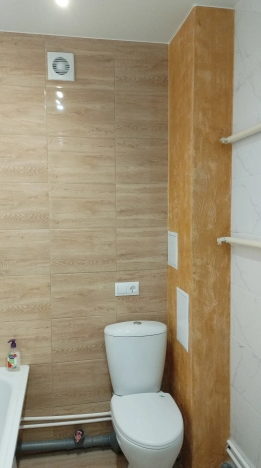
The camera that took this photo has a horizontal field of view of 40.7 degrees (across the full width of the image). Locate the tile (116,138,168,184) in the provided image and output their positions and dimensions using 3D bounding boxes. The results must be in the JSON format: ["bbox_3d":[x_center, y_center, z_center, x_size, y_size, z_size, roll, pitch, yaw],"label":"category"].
[{"bbox_3d":[0.070,-0.445,2.156,0.320,0.270,0.014,-1,4,-10],"label":"tile"}]

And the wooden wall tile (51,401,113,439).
[{"bbox_3d":[-0.280,1.195,2.235,0.401,0.257,0.015,-1,4,-10],"label":"wooden wall tile"}]

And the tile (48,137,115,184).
[{"bbox_3d":[-0.286,-0.438,2.096,0.400,0.270,0.014,-1,4,-10],"label":"tile"}]

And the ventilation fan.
[{"bbox_3d":[-0.399,-0.964,2.022,0.149,0.150,0.033,-1,4,-12],"label":"ventilation fan"}]

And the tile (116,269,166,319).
[{"bbox_3d":[0.076,0.370,2.212,0.320,0.270,0.014,-1,4,-10],"label":"tile"}]

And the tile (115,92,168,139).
[{"bbox_3d":[0.070,-0.723,2.154,0.329,0.273,0.015,-1,4,-10],"label":"tile"}]

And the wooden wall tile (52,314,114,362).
[{"bbox_3d":[-0.278,0.648,2.171,0.400,0.270,0.014,-1,4,-10],"label":"wooden wall tile"}]

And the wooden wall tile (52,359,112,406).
[{"bbox_3d":[-0.281,0.929,2.214,0.401,0.273,0.015,-1,4,-10],"label":"wooden wall tile"}]

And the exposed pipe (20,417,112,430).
[{"bbox_3d":[-0.393,1.166,2.168,0.589,0.024,0.024,-1,4,-10],"label":"exposed pipe"}]

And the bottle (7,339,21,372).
[{"bbox_3d":[-0.676,0.705,2.034,0.074,0.188,0.050,1,4,16],"label":"bottle"}]

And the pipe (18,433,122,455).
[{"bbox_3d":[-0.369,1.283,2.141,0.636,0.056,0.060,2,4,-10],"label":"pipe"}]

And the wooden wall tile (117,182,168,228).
[{"bbox_3d":[0.075,-0.174,2.194,0.335,0.272,0.009,-1,4,-12],"label":"wooden wall tile"}]

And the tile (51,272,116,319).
[{"bbox_3d":[-0.284,0.381,2.172,0.401,0.273,0.015,-1,4,-10],"label":"tile"}]

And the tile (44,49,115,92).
[{"bbox_3d":[-0.293,-0.973,2.067,0.401,0.240,0.015,-1,4,-10],"label":"tile"}]

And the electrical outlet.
[{"bbox_3d":[-0.017,0.349,2.198,0.153,0.081,0.014,-1,4,-12],"label":"electrical outlet"}]

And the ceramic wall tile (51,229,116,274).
[{"bbox_3d":[-0.282,0.105,2.134,0.400,0.270,0.014,-1,4,-10],"label":"ceramic wall tile"}]

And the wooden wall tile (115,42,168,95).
[{"bbox_3d":[0.069,-0.996,2.138,0.335,0.290,0.009,-1,4,-12],"label":"wooden wall tile"}]

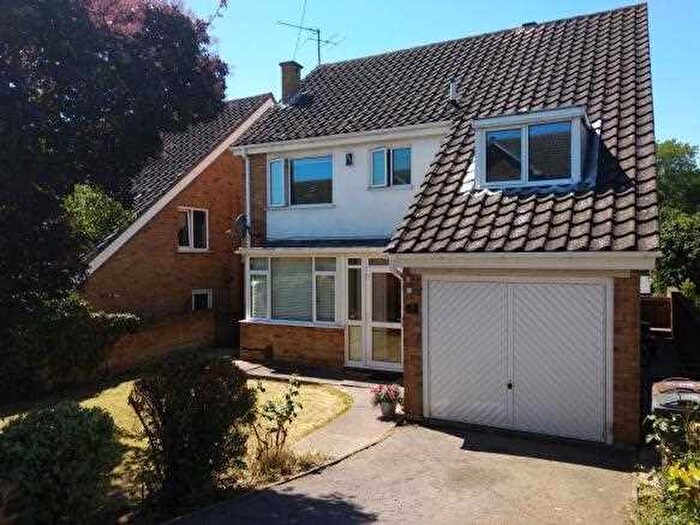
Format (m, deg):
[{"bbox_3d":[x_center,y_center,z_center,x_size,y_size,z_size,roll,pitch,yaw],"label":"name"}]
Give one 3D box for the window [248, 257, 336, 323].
[{"bbox_3d":[-1.308,0.597,11.708,2.340,1.430,0.250,0,2,28],"label":"window"}]

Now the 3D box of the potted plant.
[{"bbox_3d":[0.550,2.068,8.023,0.460,0.470,0.440,-1,2,0],"label":"potted plant"}]

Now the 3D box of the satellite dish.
[{"bbox_3d":[-2.613,-0.834,12.535,0.270,0.560,0.520,0,2,20],"label":"satellite dish"}]

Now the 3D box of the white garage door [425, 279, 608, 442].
[{"bbox_3d":[2.217,1.296,7.269,2.420,2.050,0.100,0,2,28],"label":"white garage door"}]

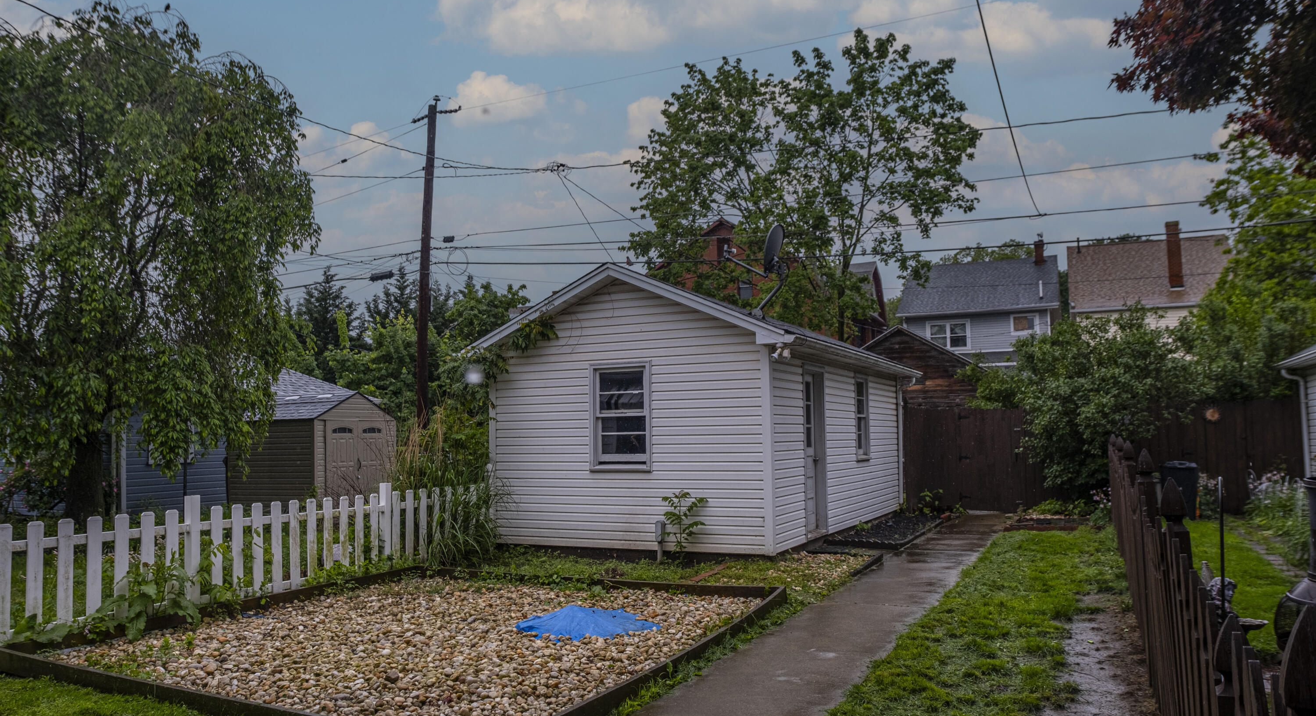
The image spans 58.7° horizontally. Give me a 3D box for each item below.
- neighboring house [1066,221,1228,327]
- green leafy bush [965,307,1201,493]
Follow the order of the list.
[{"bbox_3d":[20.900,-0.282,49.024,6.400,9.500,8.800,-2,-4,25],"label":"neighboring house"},{"bbox_3d":[6.979,0.941,19.198,3.700,3.400,3.400,-2,-4,21],"label":"green leafy bush"}]

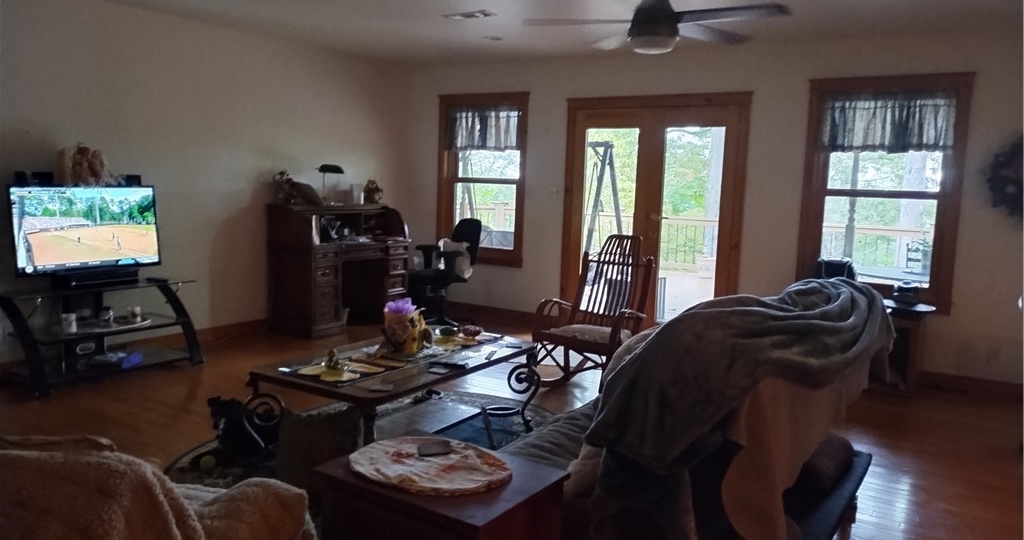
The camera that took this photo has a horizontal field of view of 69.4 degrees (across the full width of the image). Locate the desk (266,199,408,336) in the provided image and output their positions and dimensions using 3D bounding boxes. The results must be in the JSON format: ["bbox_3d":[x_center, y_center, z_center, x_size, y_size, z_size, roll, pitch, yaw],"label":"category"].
[{"bbox_3d":[-1.528,-0.026,6.633,0.580,1.070,1.180,6,8,34],"label":"desk"}]

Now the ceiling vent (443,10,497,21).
[{"bbox_3d":[-0.278,-1.667,4.841,0.365,0.030,0.155,6,8,33],"label":"ceiling vent"}]

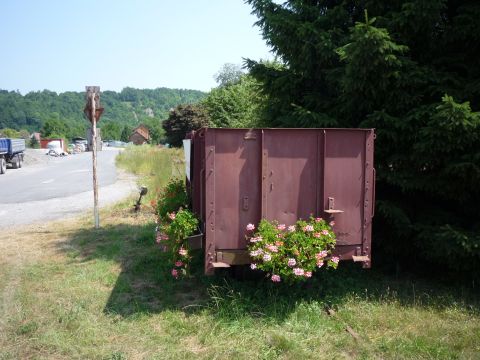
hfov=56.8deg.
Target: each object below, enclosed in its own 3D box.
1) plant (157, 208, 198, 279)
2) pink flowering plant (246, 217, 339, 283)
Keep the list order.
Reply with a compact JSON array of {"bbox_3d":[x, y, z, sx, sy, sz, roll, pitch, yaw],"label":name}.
[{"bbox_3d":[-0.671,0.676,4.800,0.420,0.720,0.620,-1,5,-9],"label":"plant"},{"bbox_3d":[0.509,0.669,4.300,0.840,0.600,0.450,-1,5,-9],"label":"pink flowering plant"}]

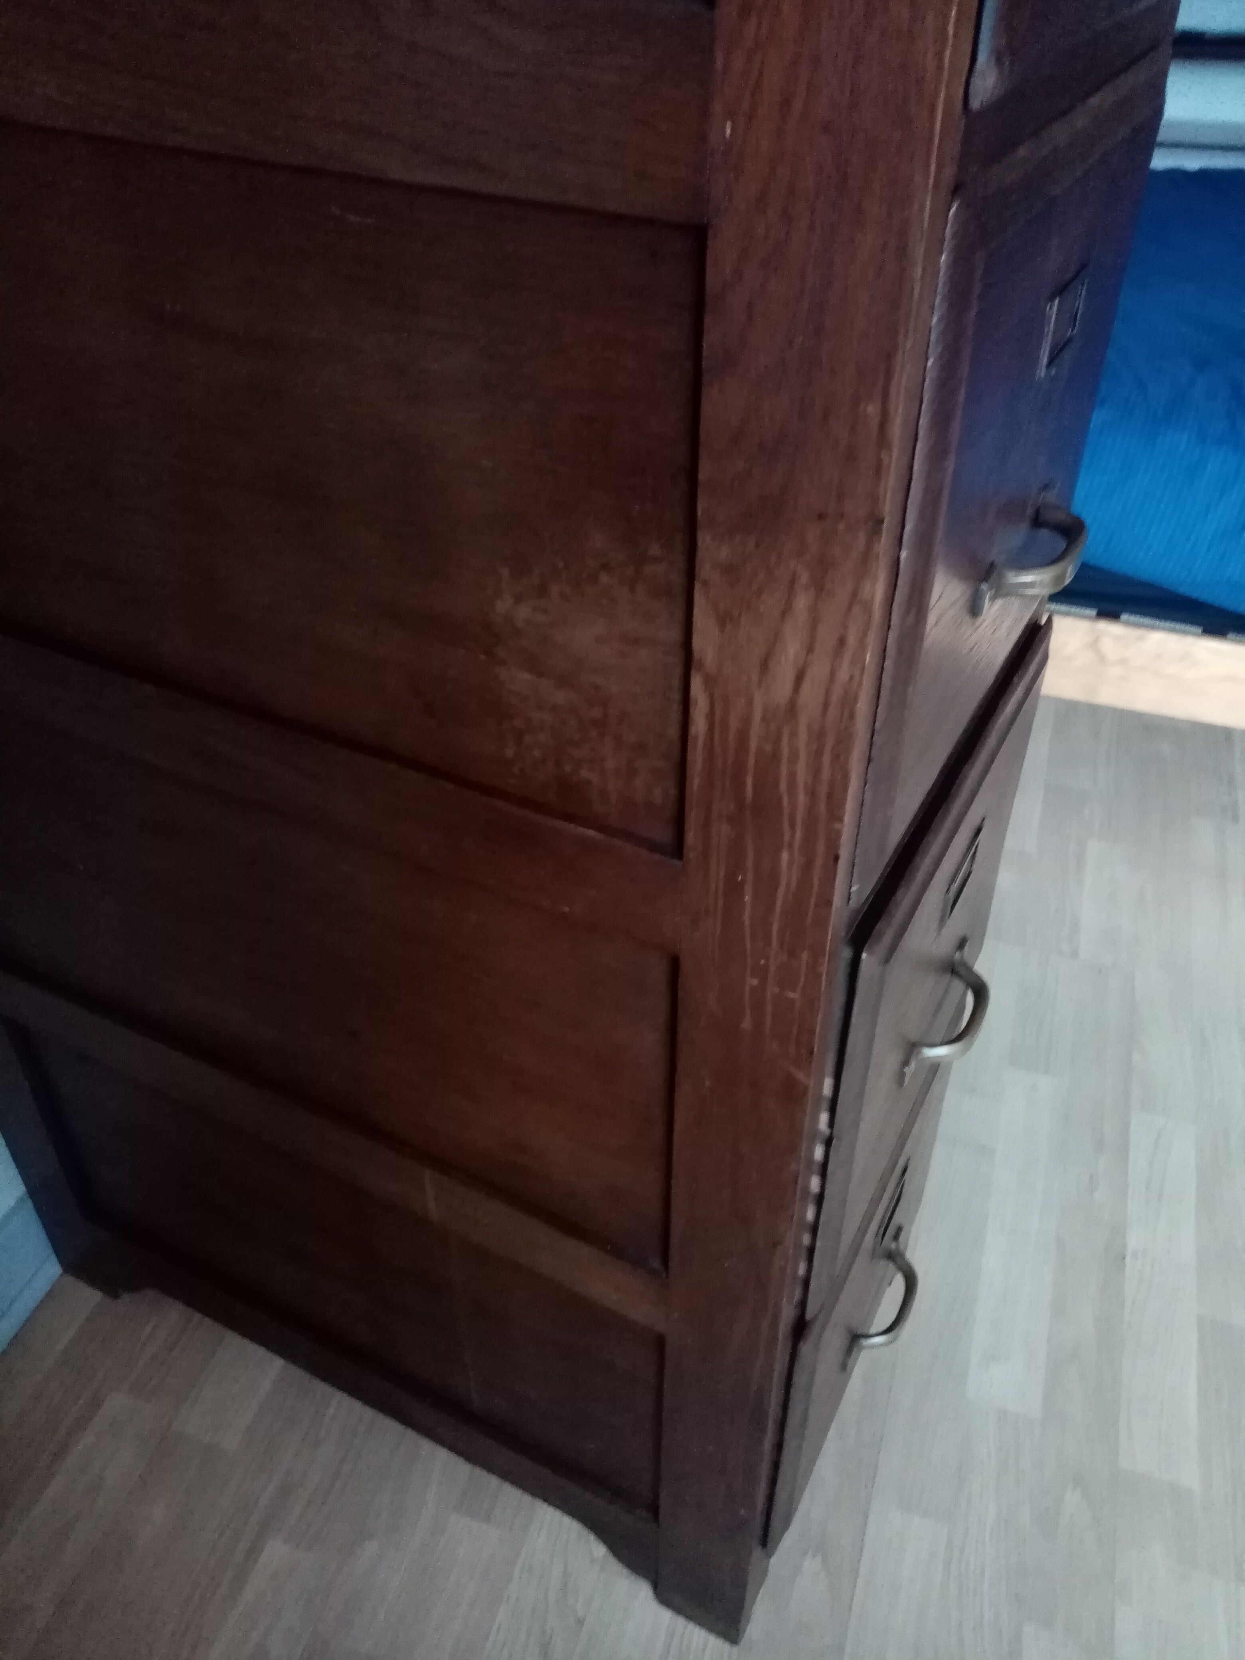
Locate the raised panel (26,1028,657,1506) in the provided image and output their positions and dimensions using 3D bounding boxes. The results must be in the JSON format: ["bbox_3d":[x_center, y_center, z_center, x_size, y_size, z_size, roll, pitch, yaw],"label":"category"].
[{"bbox_3d":[-0.213,0.310,0.923,0.549,0.239,0.023,18,42,21],"label":"raised panel"}]

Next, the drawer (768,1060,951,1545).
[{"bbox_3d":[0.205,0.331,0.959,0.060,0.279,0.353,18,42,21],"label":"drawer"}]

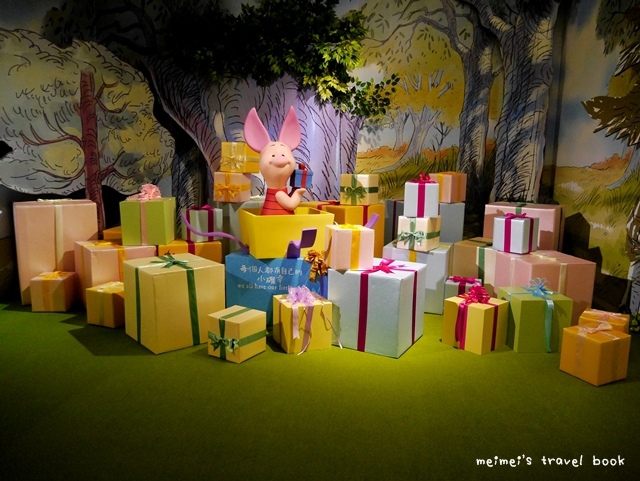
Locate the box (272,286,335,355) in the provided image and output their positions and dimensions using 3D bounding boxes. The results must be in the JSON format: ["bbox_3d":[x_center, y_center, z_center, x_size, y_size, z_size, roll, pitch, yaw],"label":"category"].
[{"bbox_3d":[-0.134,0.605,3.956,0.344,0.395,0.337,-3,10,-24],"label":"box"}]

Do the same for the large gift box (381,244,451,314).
[{"bbox_3d":[0.878,0.303,4.602,0.522,0.522,0.516,4,10,20],"label":"large gift box"}]

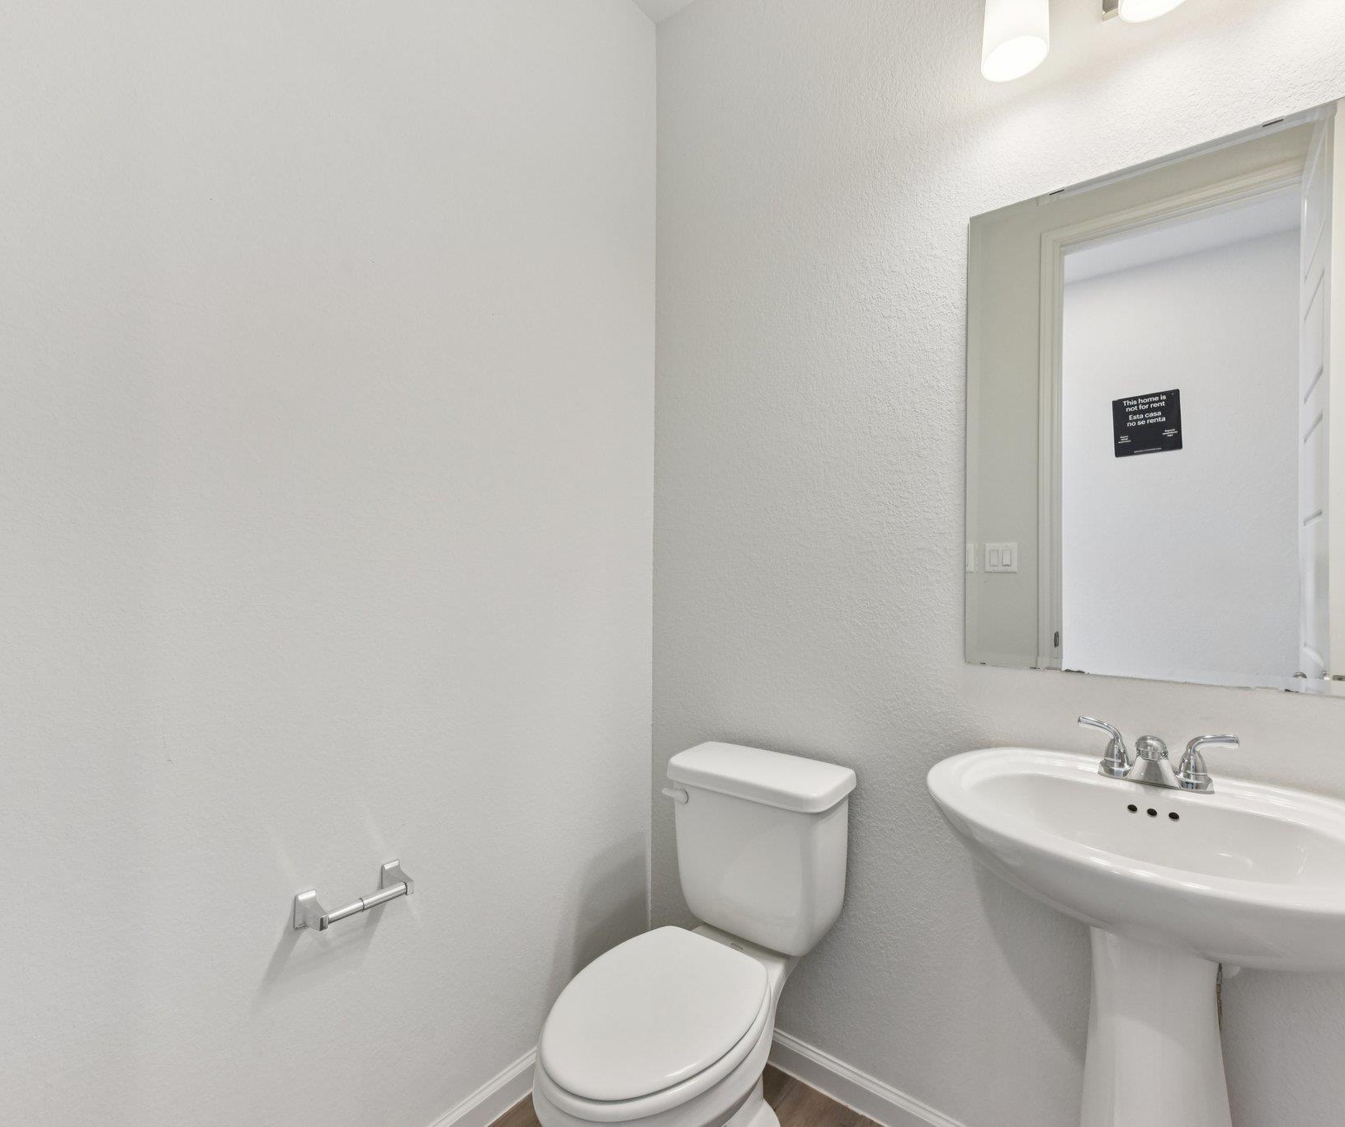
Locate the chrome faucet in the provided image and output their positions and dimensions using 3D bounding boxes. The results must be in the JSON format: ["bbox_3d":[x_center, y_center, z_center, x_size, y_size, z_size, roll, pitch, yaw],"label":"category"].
[{"bbox_3d":[0.766,0.310,1.052,0.210,0.094,0.132,0,0,38],"label":"chrome faucet"}]

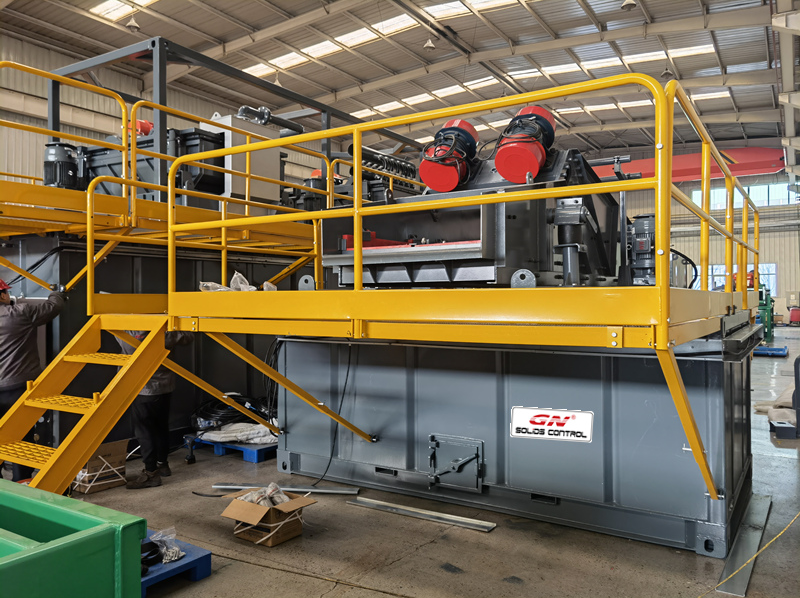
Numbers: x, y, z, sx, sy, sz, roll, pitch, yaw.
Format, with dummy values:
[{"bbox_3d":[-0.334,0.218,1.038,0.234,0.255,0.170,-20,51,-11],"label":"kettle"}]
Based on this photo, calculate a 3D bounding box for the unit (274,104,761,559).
[{"bbox_3d":[0.884,-0.013,5.464,3.770,3.200,1.660,0,0,33],"label":"unit"}]

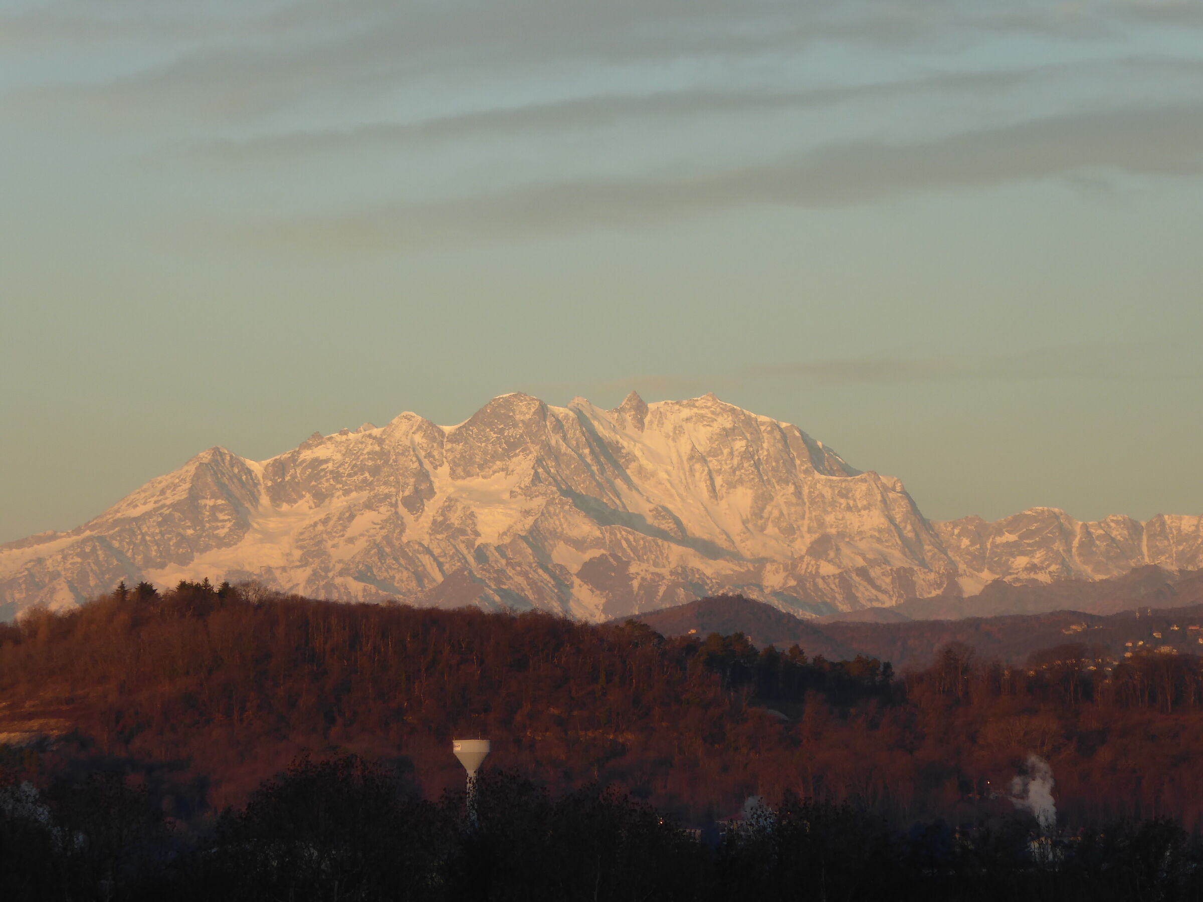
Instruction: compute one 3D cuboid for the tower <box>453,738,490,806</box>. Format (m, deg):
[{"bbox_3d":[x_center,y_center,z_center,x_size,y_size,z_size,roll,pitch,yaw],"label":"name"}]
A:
[{"bbox_3d":[-33.028,90.284,2600.000,9.399,33.961,9.399,0,-2,0],"label":"tower"}]

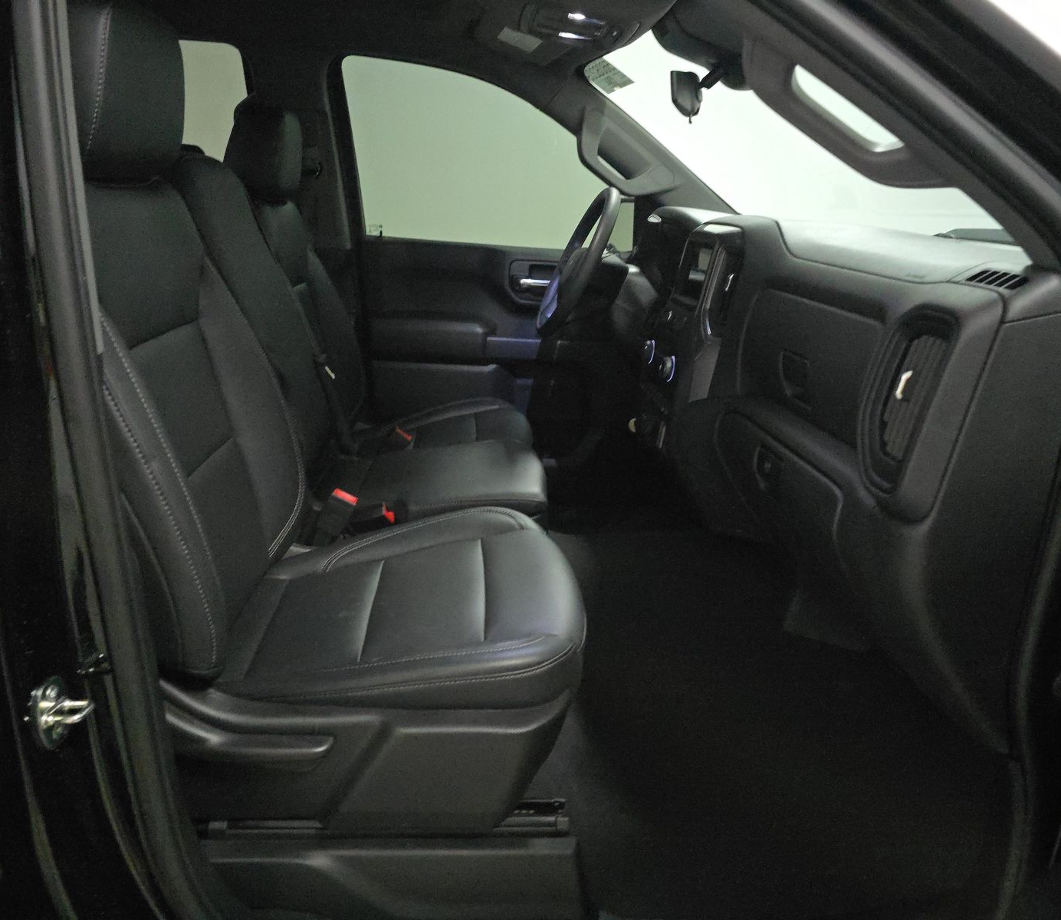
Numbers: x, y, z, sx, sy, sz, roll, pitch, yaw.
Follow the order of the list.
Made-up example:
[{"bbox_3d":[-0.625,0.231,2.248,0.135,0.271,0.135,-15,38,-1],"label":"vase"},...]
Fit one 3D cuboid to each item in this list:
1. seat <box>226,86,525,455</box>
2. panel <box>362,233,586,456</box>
[{"bbox_3d":[-0.345,-0.261,1.962,0.740,1.085,0.540,2,16,-5],"label":"seat"},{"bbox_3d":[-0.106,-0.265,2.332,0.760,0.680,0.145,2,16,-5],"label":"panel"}]

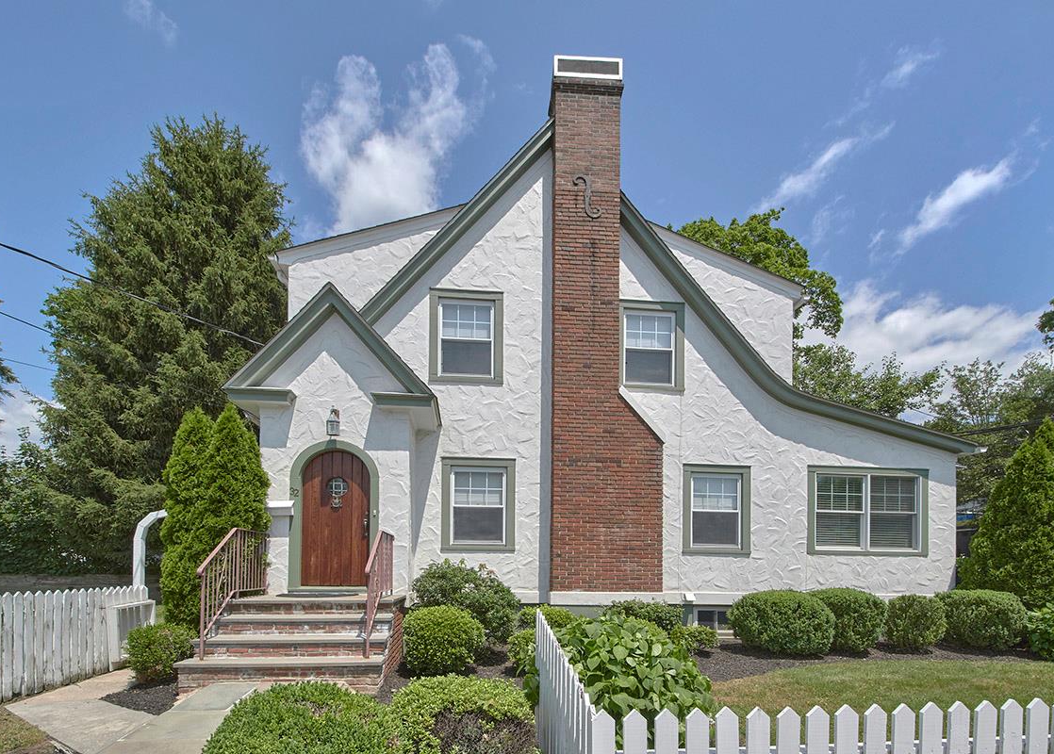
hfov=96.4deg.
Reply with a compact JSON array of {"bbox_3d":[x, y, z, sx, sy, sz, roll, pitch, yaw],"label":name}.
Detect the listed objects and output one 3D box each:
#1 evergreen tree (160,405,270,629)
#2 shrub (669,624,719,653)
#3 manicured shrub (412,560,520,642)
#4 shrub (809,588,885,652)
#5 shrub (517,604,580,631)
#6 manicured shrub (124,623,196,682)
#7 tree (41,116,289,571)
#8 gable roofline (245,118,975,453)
[{"bbox_3d":[-4.177,1.984,6.300,1.350,3.200,1.150,0,-3,-4],"label":"evergreen tree"},{"bbox_3d":[2.308,3.614,6.500,0.740,0.430,0.680,0,-3,-4],"label":"shrub"},{"bbox_3d":[-0.877,3.244,6.800,1.500,1.200,1.250,0,-3,-4],"label":"manicured shrub"},{"bbox_3d":[4.773,3.638,7.050,1.050,0.920,1.050,0,-3,-4],"label":"shrub"},{"bbox_3d":[0.290,3.476,6.750,0.900,0.500,0.750,0,-3,-4],"label":"shrub"},{"bbox_3d":[-3.768,2.837,4.850,0.600,0.600,0.580,3,-17,-8],"label":"manicured shrub"},{"bbox_3d":[-10.354,-0.770,13.500,6.200,13.400,6.000,0,-3,-4],"label":"tree"},{"bbox_3d":[1.650,-1.380,7.750,11.700,5.300,1.800,0,-3,-4],"label":"gable roofline"}]

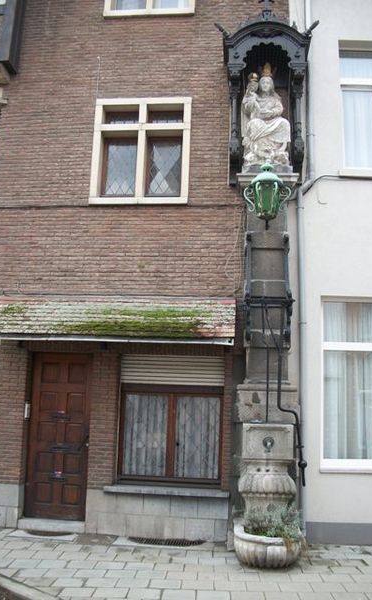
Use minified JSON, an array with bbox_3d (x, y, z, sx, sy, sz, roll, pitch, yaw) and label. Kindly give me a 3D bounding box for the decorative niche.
[{"bbox_3d":[1.056,-2.772,7.364,1.230,2.370,0.680,1,-10,2],"label":"decorative niche"}]

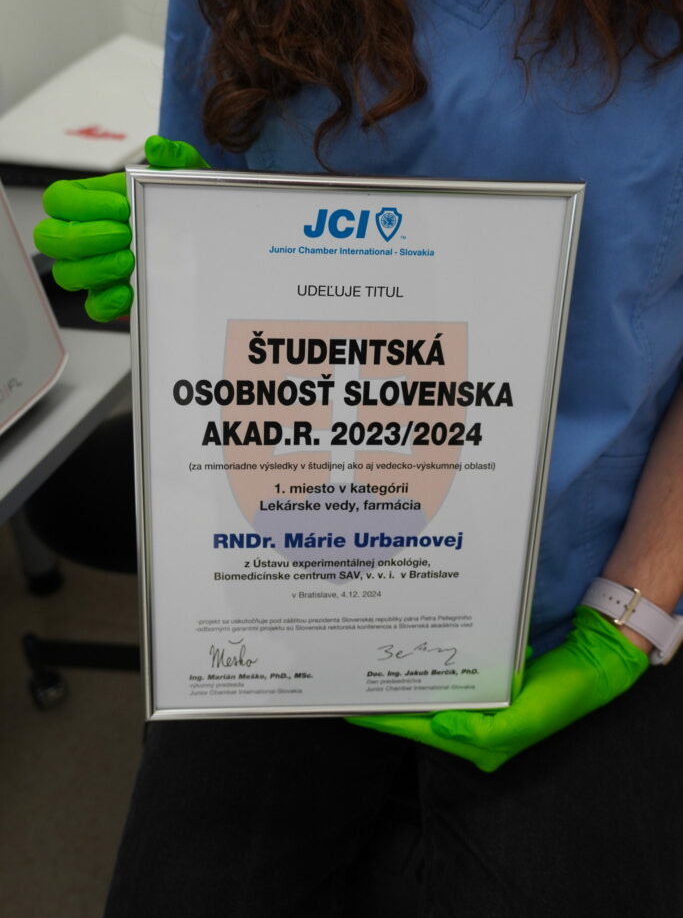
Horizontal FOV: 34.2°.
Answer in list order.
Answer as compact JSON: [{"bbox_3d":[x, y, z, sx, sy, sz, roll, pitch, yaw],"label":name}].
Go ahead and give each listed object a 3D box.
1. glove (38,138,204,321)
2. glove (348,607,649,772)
[{"bbox_3d":[-0.091,-0.118,0.574,0.074,0.096,0.155,15,17,29],"label":"glove"},{"bbox_3d":[0.095,0.139,0.666,0.187,0.082,0.088,-13,24,-7],"label":"glove"}]

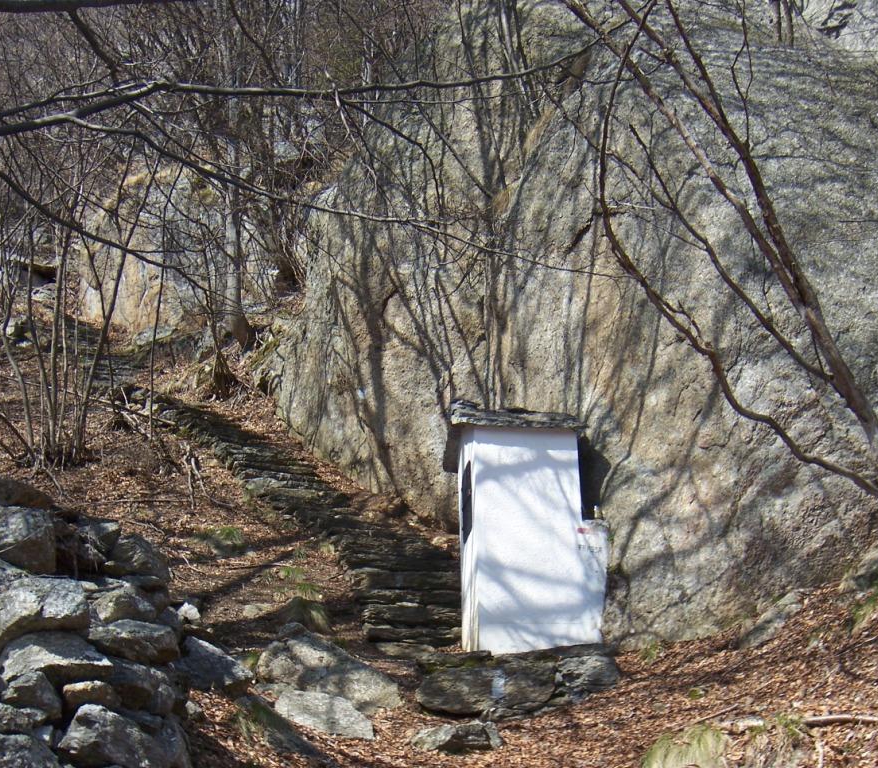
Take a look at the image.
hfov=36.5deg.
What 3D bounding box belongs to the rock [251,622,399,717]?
[{"bbox_3d":[-0.803,2.039,9.600,0.992,0.500,0.645,-1,1,-5],"label":"rock"}]

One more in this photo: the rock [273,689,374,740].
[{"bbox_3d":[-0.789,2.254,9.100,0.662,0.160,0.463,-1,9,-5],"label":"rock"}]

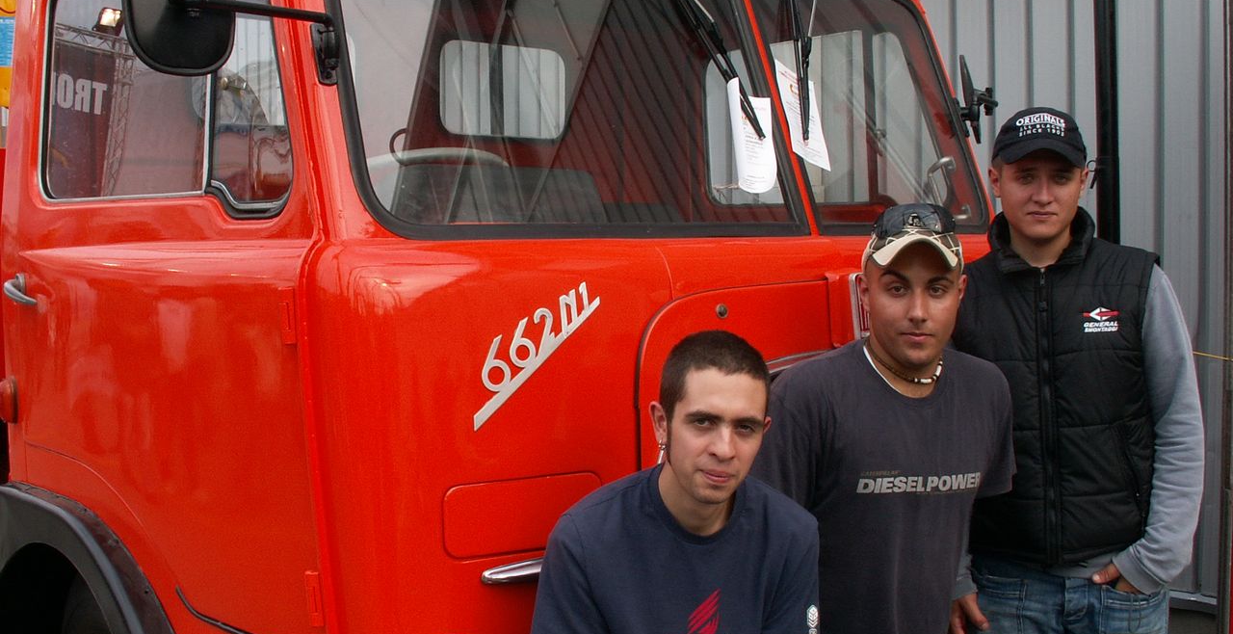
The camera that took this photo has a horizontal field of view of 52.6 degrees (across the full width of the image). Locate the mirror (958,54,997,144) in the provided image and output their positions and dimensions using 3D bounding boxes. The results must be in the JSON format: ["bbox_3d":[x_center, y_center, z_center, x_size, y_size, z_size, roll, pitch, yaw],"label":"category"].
[{"bbox_3d":[0.993,-0.593,3.404,0.075,0.242,0.165,-10,1,16],"label":"mirror"}]

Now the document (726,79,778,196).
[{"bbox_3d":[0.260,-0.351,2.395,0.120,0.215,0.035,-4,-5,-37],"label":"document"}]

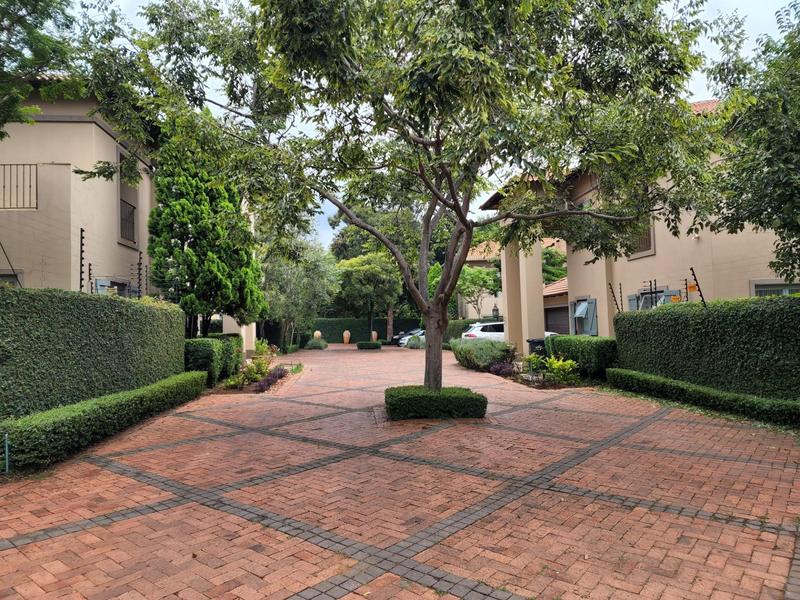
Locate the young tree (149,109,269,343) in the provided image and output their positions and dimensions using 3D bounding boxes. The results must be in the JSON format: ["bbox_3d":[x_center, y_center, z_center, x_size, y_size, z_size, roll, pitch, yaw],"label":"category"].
[{"bbox_3d":[-5.978,-1.681,16.692,3.500,8.100,3.400,0,-3,-6],"label":"young tree"}]

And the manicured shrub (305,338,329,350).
[{"bbox_3d":[-5.487,2.895,34.917,1.550,0.720,1.400,0,-3,-6],"label":"manicured shrub"}]

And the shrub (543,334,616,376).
[{"bbox_3d":[5.115,1.640,15.027,1.950,1.150,0.950,0,-3,-6],"label":"shrub"}]

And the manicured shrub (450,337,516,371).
[{"bbox_3d":[3.092,2.023,19.800,2.200,1.100,2.900,-2,-3,-5],"label":"manicured shrub"}]

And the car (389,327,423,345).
[{"bbox_3d":[1.464,2.831,42.335,4.350,1.470,1.780,1,-3,-30],"label":"car"}]

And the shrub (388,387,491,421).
[{"bbox_3d":[0.604,1.803,9.488,1.600,0.350,1.550,0,-3,-6],"label":"shrub"}]

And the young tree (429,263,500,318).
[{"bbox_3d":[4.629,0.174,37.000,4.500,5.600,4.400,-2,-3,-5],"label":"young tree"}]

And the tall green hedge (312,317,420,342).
[{"bbox_3d":[-3.473,3.013,52.000,10.800,2.450,1.100,-2,-3,-5],"label":"tall green hedge"}]

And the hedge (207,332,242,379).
[{"bbox_3d":[-5.925,1.833,17.400,1.400,1.350,1.400,-2,-3,-5],"label":"hedge"}]

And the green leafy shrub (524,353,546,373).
[{"bbox_3d":[4.257,1.995,16.700,0.720,0.680,0.700,-2,-3,-5],"label":"green leafy shrub"}]

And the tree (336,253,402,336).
[{"bbox_3d":[-2.324,-0.038,40.500,5.000,7.000,4.900,-2,-3,-5],"label":"tree"}]

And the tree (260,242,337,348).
[{"bbox_3d":[-6.187,-0.303,32.664,4.700,6.900,4.500,0,-3,-6],"label":"tree"}]

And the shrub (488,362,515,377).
[{"bbox_3d":[3.068,2.072,16.010,0.730,0.410,0.680,0,-3,-6],"label":"shrub"}]

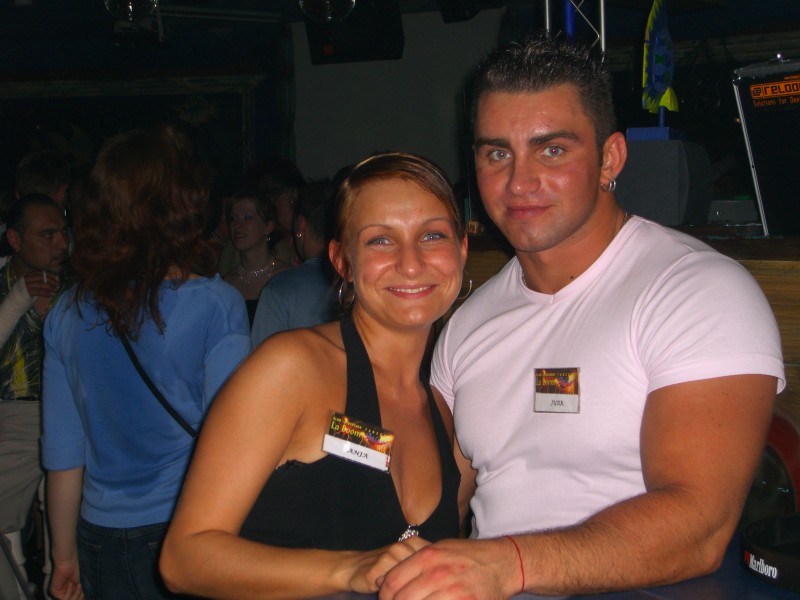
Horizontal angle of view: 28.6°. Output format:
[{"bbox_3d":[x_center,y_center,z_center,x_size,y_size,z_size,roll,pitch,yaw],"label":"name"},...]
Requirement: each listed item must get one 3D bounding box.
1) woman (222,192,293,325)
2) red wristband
[{"bbox_3d":[-0.475,0.460,5.250,0.470,1.640,0.310,1,3,30],"label":"woman"},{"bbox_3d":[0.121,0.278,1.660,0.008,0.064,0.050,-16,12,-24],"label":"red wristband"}]

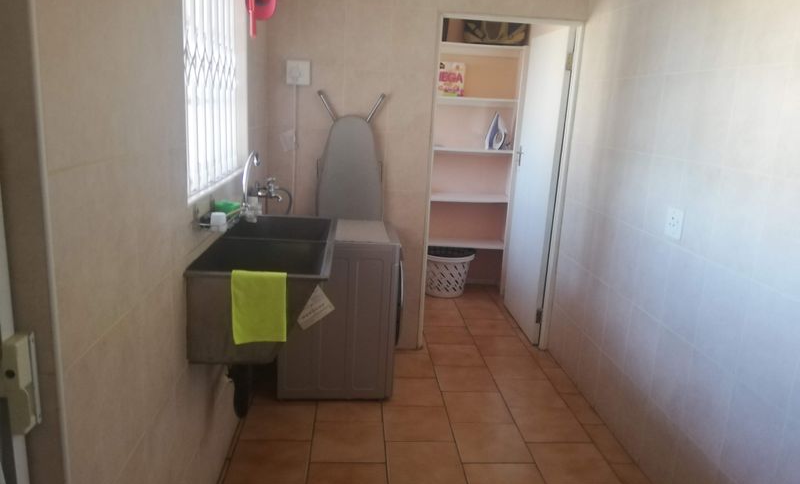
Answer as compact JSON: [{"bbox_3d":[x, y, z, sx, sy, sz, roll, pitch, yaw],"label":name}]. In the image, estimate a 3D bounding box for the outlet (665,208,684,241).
[{"bbox_3d":[1.127,-0.077,2.481,0.016,0.120,0.116,2,13,-5],"label":"outlet"}]

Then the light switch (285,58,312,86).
[{"bbox_3d":[-0.576,-0.964,3.428,0.134,0.134,0.045,2,13,-5],"label":"light switch"}]

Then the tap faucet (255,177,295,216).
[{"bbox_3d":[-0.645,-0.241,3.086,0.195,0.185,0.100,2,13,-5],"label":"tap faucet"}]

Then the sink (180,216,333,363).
[{"bbox_3d":[-0.479,0.133,2.342,0.438,0.295,0.982,2,13,-5],"label":"sink"}]

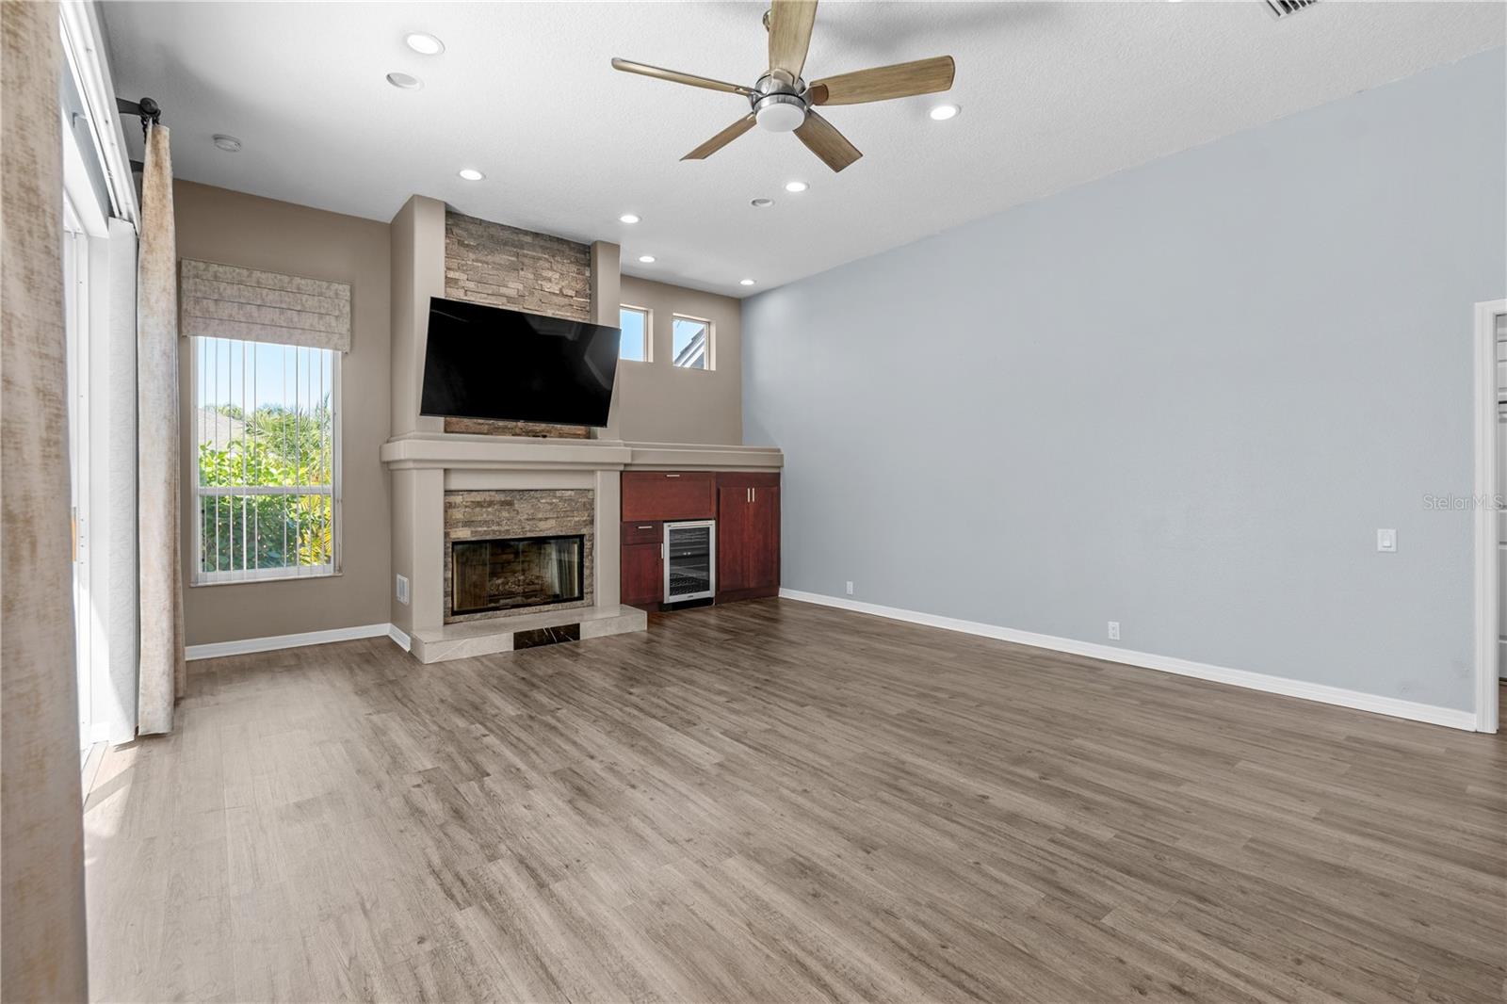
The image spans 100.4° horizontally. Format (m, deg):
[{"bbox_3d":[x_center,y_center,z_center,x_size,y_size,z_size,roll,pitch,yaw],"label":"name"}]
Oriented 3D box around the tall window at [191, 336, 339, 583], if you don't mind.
[{"bbox_3d":[-3.736,-0.314,4.848,0.915,1.831,0.110,-1,1,-37],"label":"tall window"}]

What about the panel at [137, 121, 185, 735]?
[{"bbox_3d":[-3.284,-0.385,3.489,0.181,3.090,0.734,-1,1,-42],"label":"panel"}]

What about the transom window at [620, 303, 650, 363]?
[{"bbox_3d":[-1.378,-1.768,6.601,0.556,0.571,0.120,-1,1,-37],"label":"transom window"}]

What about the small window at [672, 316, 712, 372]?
[{"bbox_3d":[-0.703,-1.786,7.084,0.562,0.571,0.120,-1,1,-37],"label":"small window"}]

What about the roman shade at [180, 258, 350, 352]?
[{"bbox_3d":[-3.680,-1.486,4.802,1.025,0.558,0.090,-1,1,-37],"label":"roman shade"}]

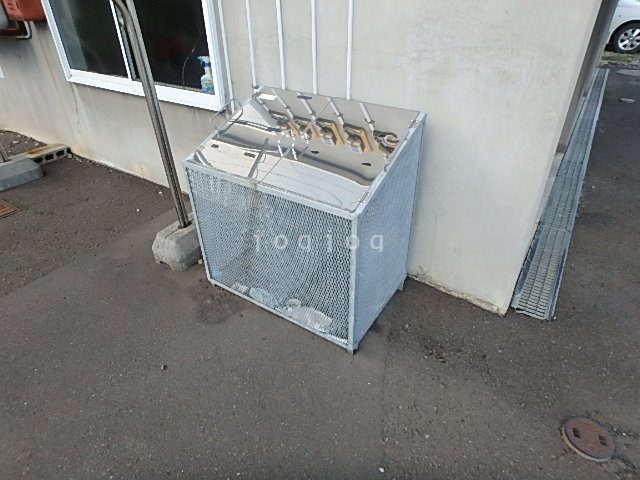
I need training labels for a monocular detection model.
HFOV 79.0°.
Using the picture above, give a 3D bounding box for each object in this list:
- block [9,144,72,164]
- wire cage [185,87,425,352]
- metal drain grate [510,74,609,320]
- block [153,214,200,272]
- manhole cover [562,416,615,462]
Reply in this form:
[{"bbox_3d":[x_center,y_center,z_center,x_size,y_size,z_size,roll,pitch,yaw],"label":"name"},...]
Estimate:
[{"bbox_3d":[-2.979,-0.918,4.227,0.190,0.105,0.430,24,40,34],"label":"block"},{"bbox_3d":[-0.096,-0.155,2.062,1.000,1.025,0.590,20,39,29],"label":"wire cage"},{"bbox_3d":[3.107,-1.319,4.554,0.210,0.045,7.200,18,39,28],"label":"metal drain grate"},{"bbox_3d":[-0.894,-0.007,2.635,0.255,0.200,0.420,21,38,30],"label":"block"},{"bbox_3d":[1.052,0.782,1.520,0.182,0.030,0.182,21,38,30],"label":"manhole cover"}]

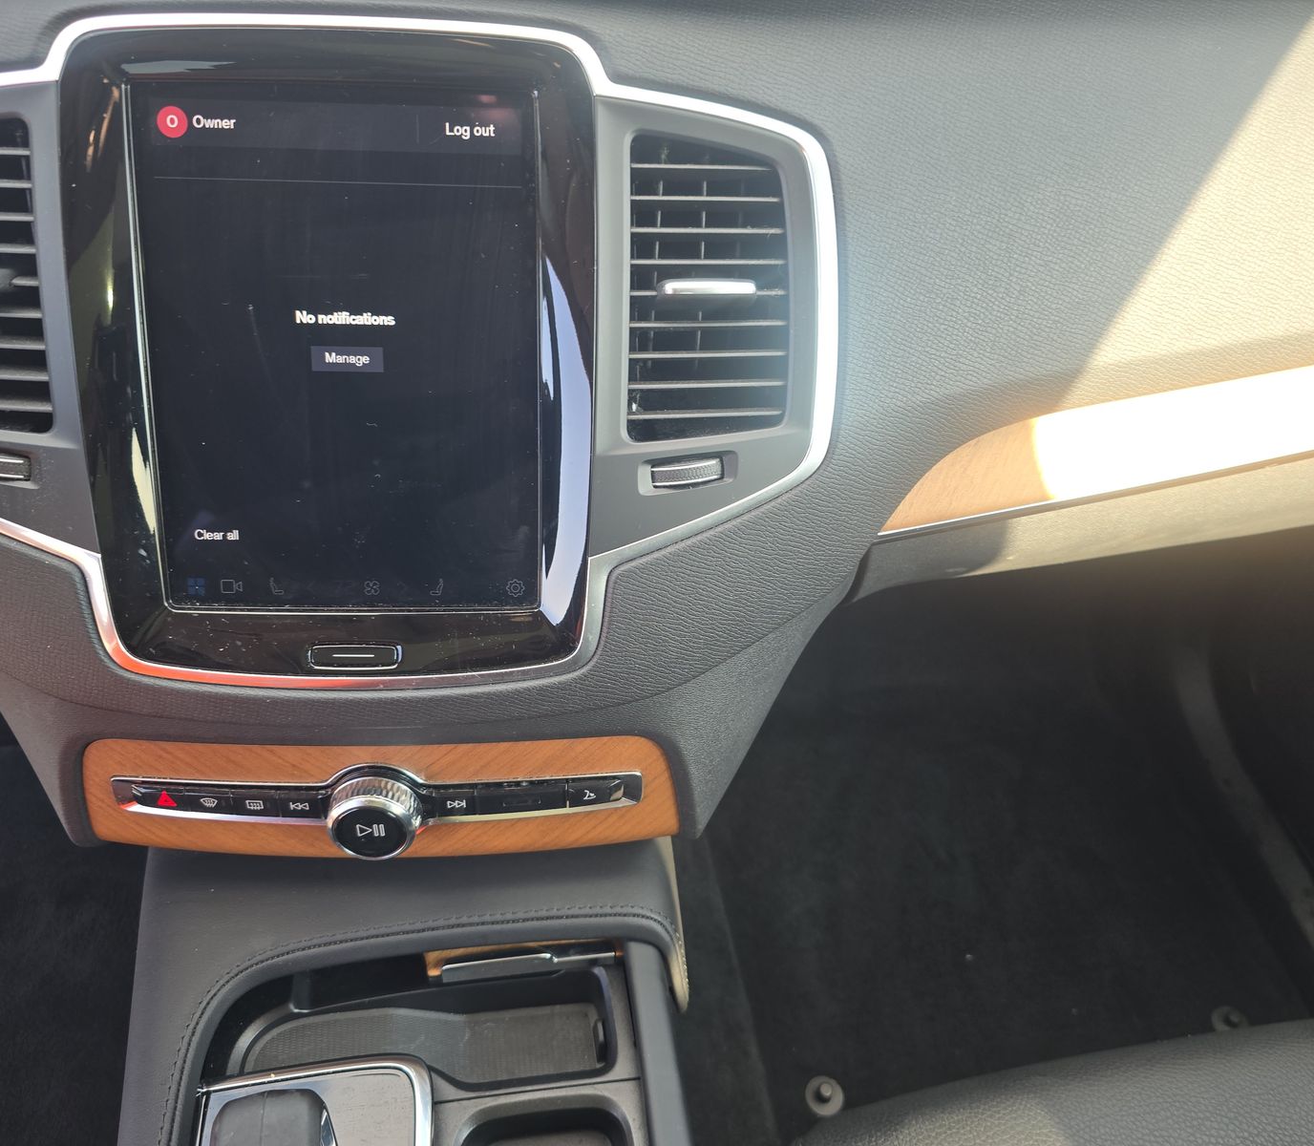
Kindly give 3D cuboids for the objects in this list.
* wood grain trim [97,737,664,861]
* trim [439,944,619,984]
[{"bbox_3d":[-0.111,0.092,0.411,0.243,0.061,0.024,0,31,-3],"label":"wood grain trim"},{"bbox_3d":[-0.057,0.176,0.455,0.079,0.010,0.008,-4,48,-9],"label":"trim"}]

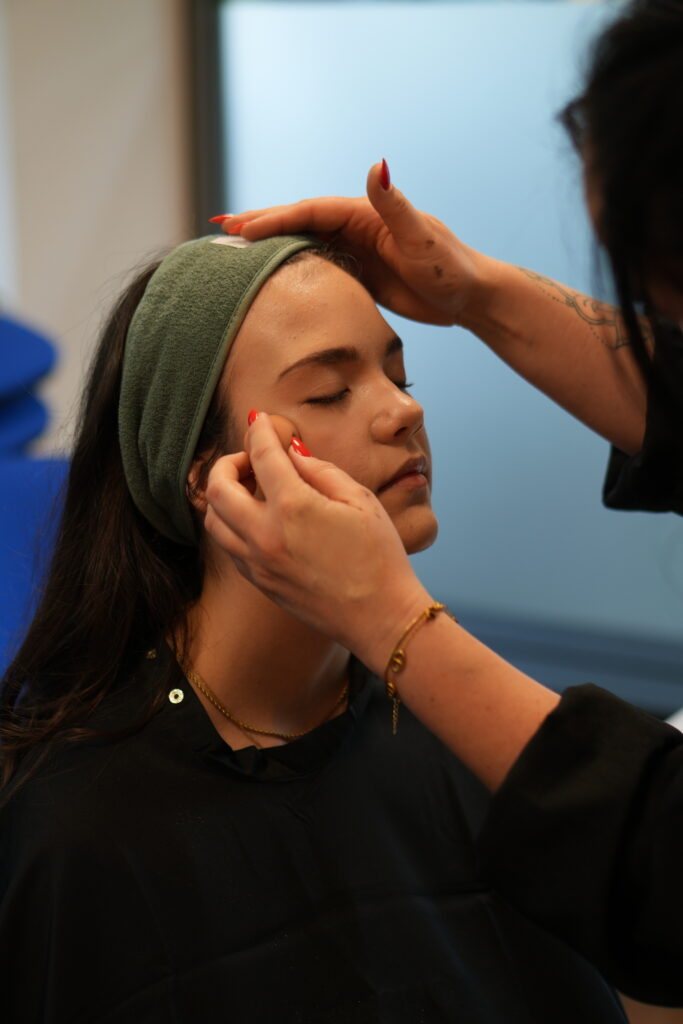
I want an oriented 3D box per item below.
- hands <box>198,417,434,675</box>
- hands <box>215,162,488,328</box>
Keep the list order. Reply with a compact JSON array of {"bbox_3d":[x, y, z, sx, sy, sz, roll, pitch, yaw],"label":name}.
[{"bbox_3d":[-0.014,0.019,1.200,0.090,0.158,0.078,-30,-12,-10],"label":"hands"},{"bbox_3d":[0.007,-0.160,1.280,0.165,0.083,0.090,16,16,3],"label":"hands"}]

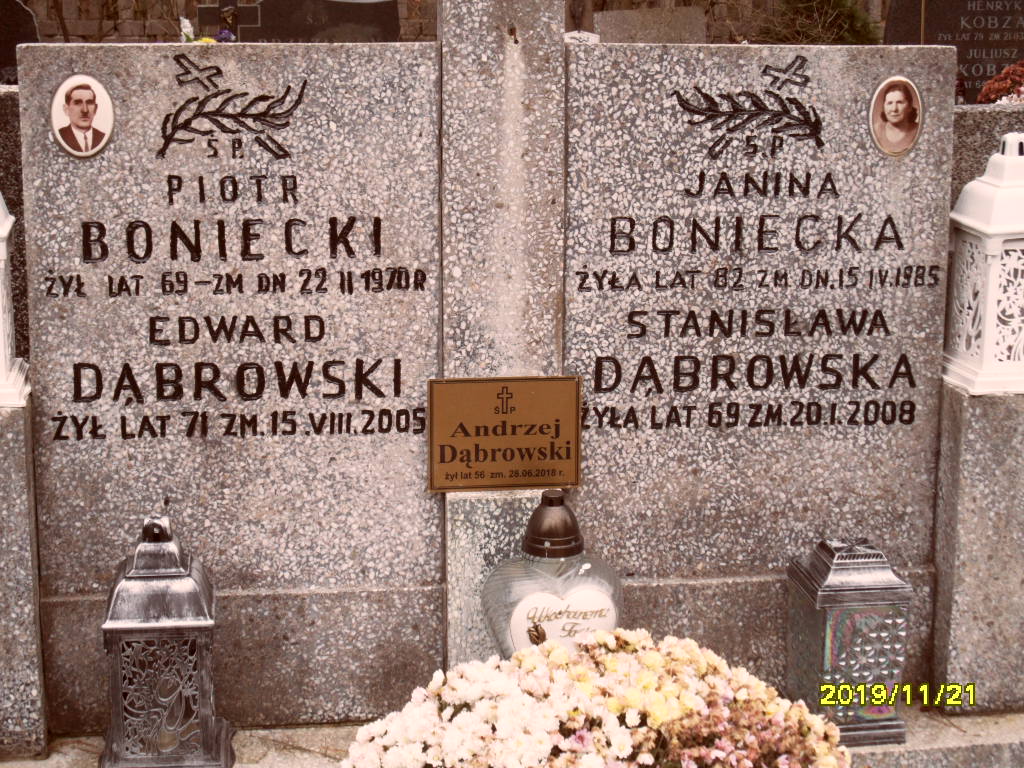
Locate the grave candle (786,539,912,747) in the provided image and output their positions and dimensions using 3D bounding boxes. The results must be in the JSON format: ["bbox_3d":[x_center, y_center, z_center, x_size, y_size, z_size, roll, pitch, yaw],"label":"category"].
[{"bbox_3d":[0.462,0.345,2.416,0.129,0.262,0.129,-2,12,-8],"label":"grave candle"}]

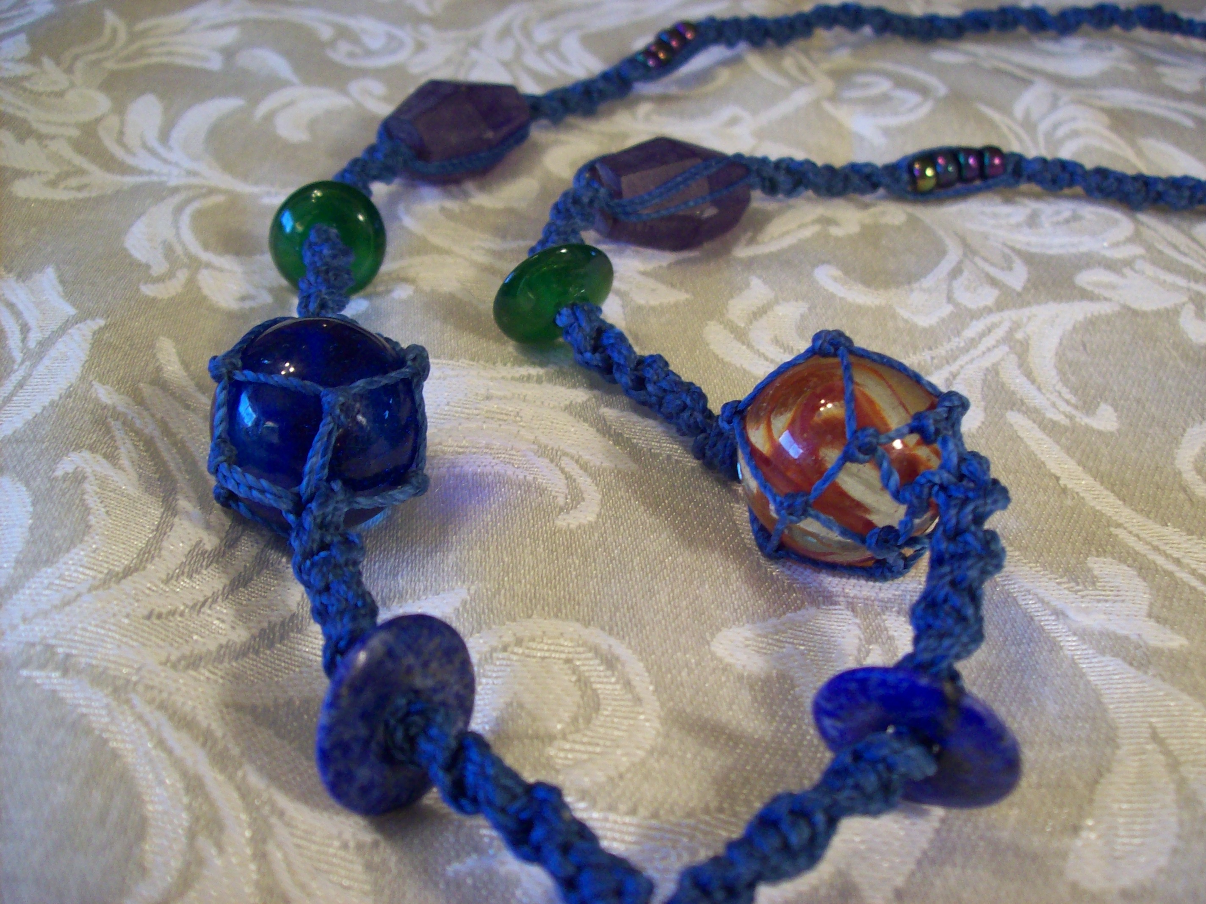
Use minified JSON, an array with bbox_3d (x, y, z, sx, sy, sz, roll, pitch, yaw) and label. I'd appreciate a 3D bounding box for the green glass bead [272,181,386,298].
[{"bbox_3d":[-0.028,-0.022,0.129,0.012,0.012,0.006,-3,5,-12],"label":"green glass bead"}]

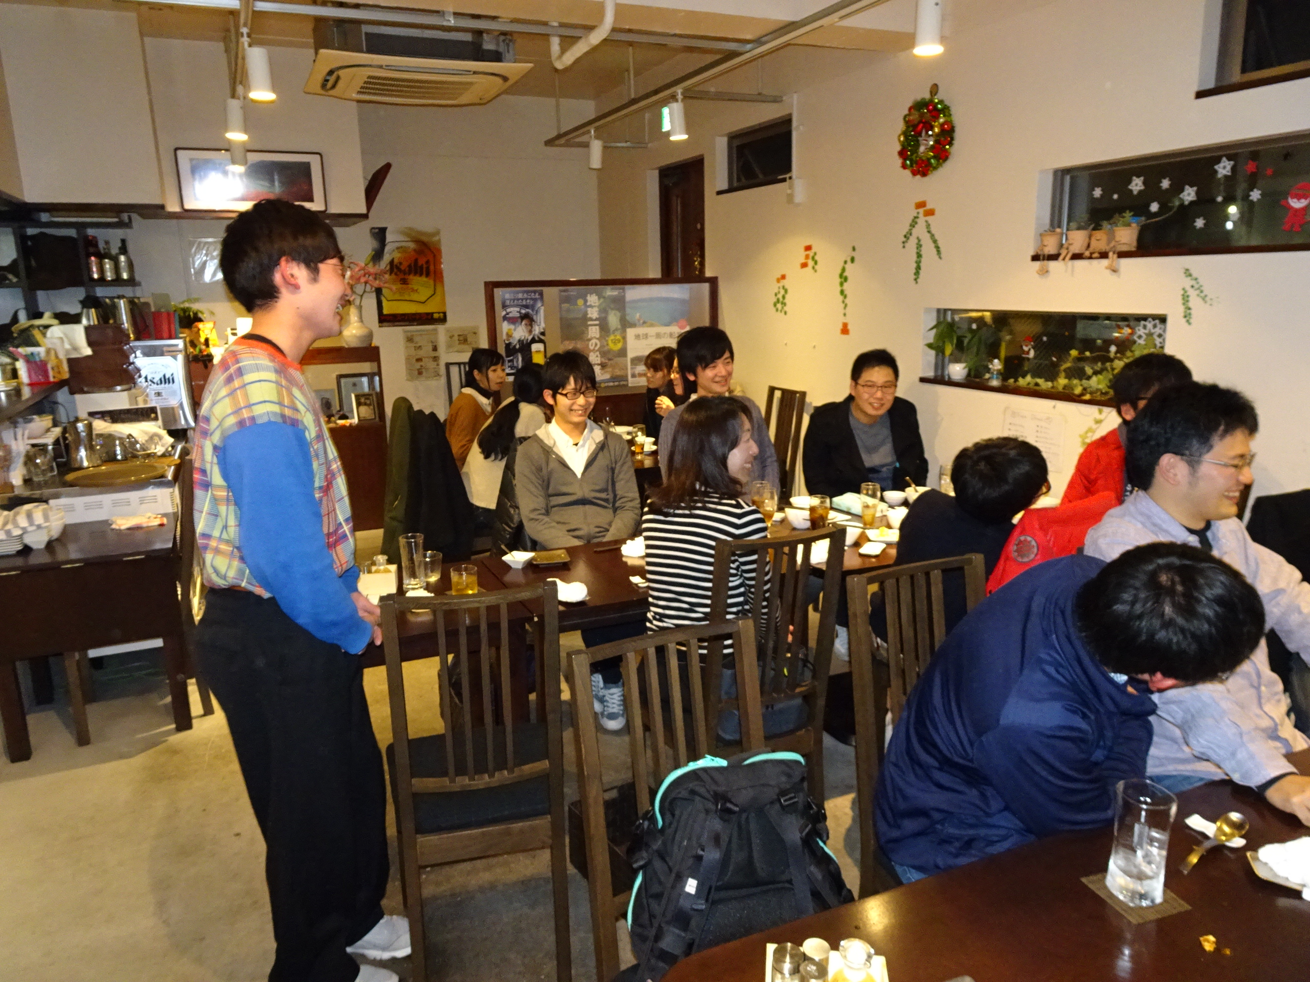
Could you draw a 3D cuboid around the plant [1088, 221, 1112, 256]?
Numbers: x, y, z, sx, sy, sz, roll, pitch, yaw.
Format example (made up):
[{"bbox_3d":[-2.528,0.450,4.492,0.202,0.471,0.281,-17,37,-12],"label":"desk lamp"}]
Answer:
[{"bbox_3d":[1.587,-0.900,3.241,0.078,0.120,0.078,-7,14,-23],"label":"plant"}]

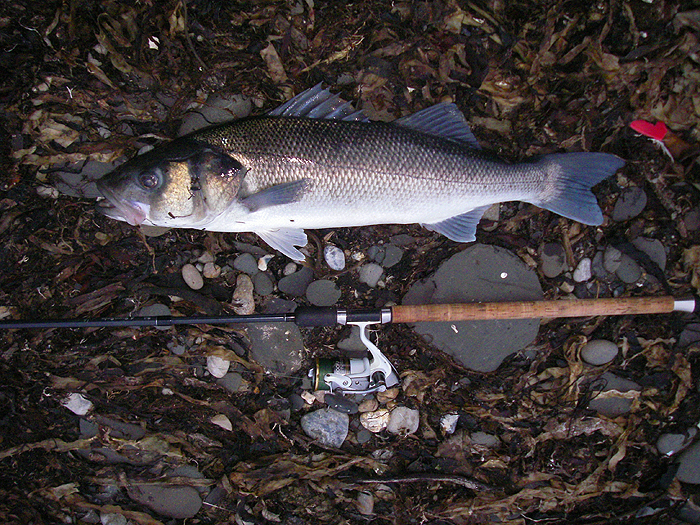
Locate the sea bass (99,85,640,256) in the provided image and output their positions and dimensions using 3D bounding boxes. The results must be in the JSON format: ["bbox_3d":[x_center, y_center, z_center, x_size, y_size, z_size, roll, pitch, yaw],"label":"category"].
[{"bbox_3d":[0.013,-0.115,0.985,0.676,0.080,0.218,-2,78,0],"label":"sea bass"}]

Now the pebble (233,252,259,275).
[{"bbox_3d":[-0.142,0.003,1.054,0.037,0.018,0.029,29,80,6],"label":"pebble"}]

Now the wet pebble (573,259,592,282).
[{"bbox_3d":[0.320,0.011,1.056,0.022,0.017,0.035,24,79,5],"label":"wet pebble"}]

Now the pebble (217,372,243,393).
[{"bbox_3d":[-0.155,0.154,0.999,0.029,0.013,0.025,25,80,5],"label":"pebble"}]

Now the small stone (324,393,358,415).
[{"bbox_3d":[-0.010,0.177,0.964,0.046,0.018,0.020,21,79,4],"label":"small stone"}]

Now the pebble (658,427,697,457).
[{"bbox_3d":[0.404,0.225,0.954,0.048,0.018,0.030,-17,79,-4],"label":"pebble"}]

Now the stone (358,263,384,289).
[{"bbox_3d":[0.030,0.017,1.055,0.032,0.019,0.036,-17,79,-3],"label":"stone"}]

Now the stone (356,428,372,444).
[{"bbox_3d":[0.018,0.216,0.956,0.017,0.012,0.019,-10,78,-2],"label":"stone"}]

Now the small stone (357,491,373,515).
[{"bbox_3d":[0.020,0.302,0.968,0.019,0.011,0.028,5,79,1],"label":"small stone"}]

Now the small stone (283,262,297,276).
[{"bbox_3d":[-0.082,0.010,1.053,0.021,0.011,0.014,-44,81,-8],"label":"small stone"}]

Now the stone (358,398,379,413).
[{"bbox_3d":[0.024,0.185,0.992,0.026,0.011,0.015,-8,79,-2],"label":"stone"}]

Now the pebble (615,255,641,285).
[{"bbox_3d":[0.382,0.009,1.053,0.034,0.019,0.040,-25,79,-5],"label":"pebble"}]

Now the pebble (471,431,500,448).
[{"bbox_3d":[0.178,0.232,1.011,0.041,0.017,0.024,9,79,2],"label":"pebble"}]

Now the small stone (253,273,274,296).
[{"bbox_3d":[-0.112,0.028,0.996,0.025,0.016,0.031,-16,78,-3],"label":"small stone"}]

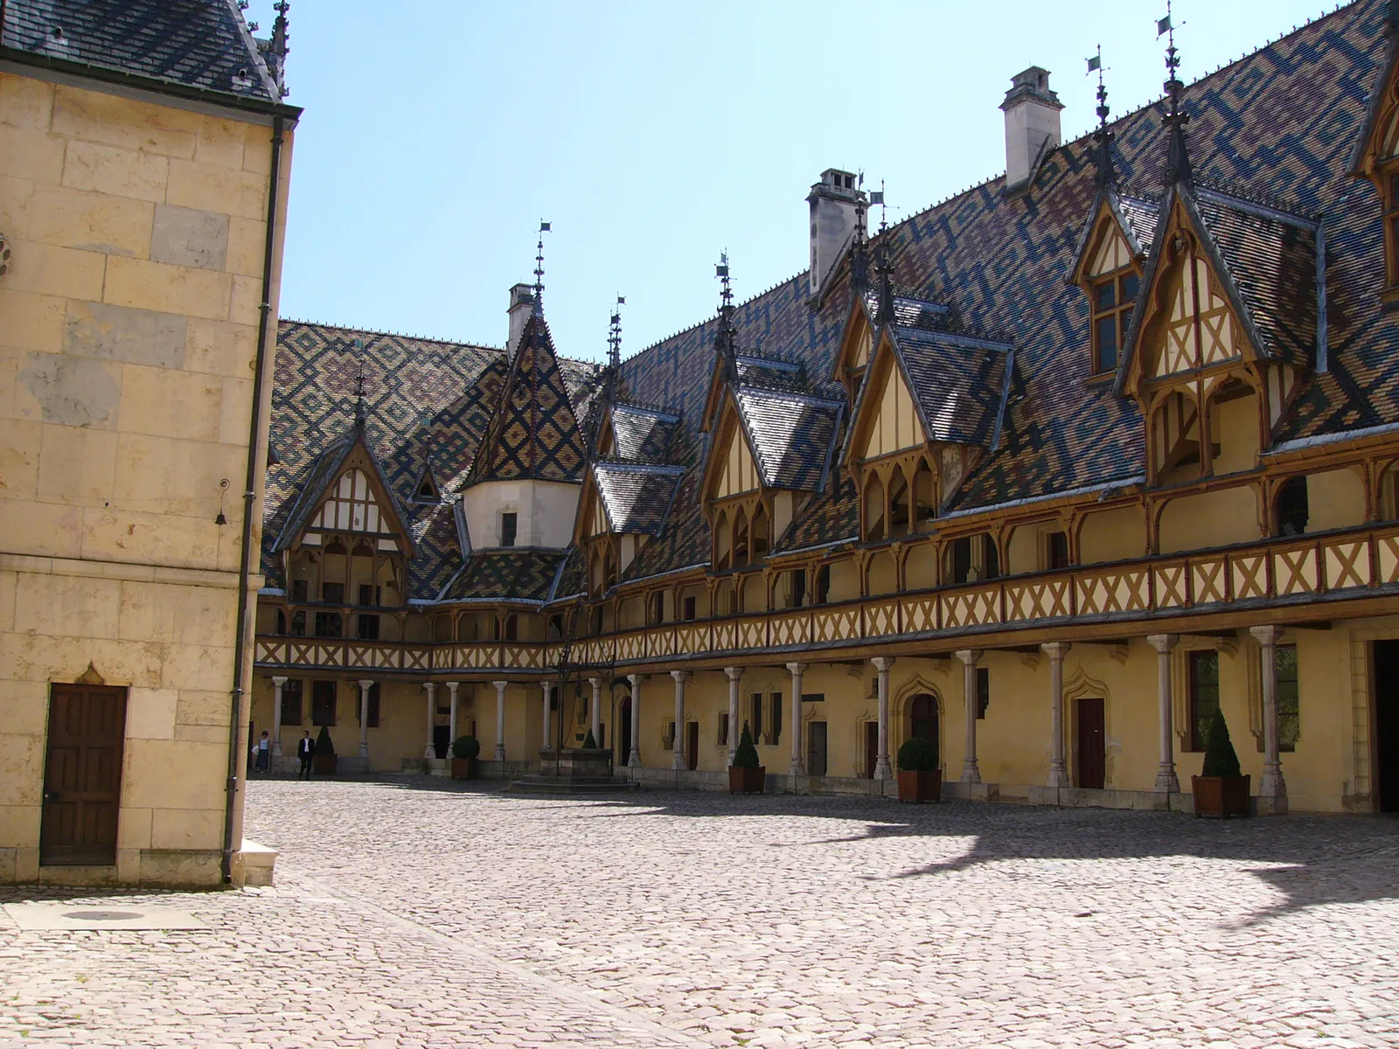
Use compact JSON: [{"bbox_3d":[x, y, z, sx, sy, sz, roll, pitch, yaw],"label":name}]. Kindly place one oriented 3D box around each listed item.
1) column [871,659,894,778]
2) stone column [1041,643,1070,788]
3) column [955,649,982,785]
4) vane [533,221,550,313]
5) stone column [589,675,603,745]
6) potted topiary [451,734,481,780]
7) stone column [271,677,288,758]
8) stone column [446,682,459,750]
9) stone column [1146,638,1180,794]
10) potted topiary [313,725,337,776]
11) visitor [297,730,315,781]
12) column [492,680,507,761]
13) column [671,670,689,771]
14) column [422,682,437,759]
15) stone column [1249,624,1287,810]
[{"bbox_3d":[4.946,5.178,39.077,0.510,3.250,0.510,6,-10,-28],"label":"column"},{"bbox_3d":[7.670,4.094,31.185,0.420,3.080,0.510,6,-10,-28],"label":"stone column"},{"bbox_3d":[6.680,4.720,35.854,0.510,3.250,0.510,6,-10,-28],"label":"column"},{"bbox_3d":[-7.056,-11.448,64.787,0.750,4.400,0.420,1,-9,0],"label":"vane"},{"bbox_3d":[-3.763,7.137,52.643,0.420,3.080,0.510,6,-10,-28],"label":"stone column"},{"bbox_3d":[-8.567,8.525,53.291,0.950,1.620,0.950,-3,-10,25],"label":"potted topiary"},{"bbox_3d":[-17.409,7.959,60.249,0.510,3.250,0.510,6,-10,-28],"label":"stone column"},{"bbox_3d":[-10.635,8.470,62.668,0.510,3.250,0.510,6,-10,-28],"label":"stone column"},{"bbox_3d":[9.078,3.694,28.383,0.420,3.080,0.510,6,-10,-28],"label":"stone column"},{"bbox_3d":[-14.342,8.667,55.778,0.780,1.940,0.780,4,-9,-18],"label":"potted topiary"},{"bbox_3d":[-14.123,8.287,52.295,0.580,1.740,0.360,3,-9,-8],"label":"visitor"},{"bbox_3d":[-8.312,8.207,60.632,0.510,3.250,0.510,6,-10,-28],"label":"column"},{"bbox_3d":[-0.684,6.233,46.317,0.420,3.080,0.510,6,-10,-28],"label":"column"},{"bbox_3d":[-11.739,8.567,63.450,0.510,3.250,0.510,6,-10,-28],"label":"column"},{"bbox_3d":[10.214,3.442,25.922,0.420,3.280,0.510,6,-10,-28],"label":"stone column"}]

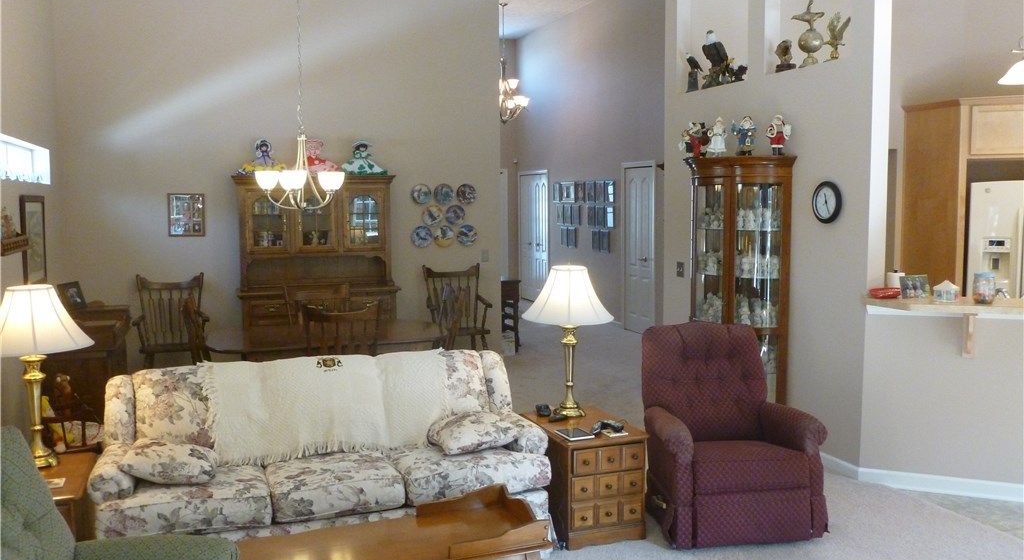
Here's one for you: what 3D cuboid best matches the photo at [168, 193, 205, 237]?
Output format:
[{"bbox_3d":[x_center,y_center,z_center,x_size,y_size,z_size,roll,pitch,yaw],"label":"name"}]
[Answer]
[{"bbox_3d":[-2.886,-0.577,7.349,0.295,0.375,0.030,-3,6,-20],"label":"photo"}]

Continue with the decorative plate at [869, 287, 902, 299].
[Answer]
[{"bbox_3d":[2.173,0.081,4.804,0.215,0.045,0.200,2,6,23],"label":"decorative plate"}]

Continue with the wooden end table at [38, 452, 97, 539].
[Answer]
[{"bbox_3d":[-1.982,1.083,3.483,0.420,0.497,0.620,-2,6,-19],"label":"wooden end table"}]

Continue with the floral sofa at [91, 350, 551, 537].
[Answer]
[{"bbox_3d":[-0.894,0.847,3.978,1.950,0.860,0.920,-2,5,-16],"label":"floral sofa"}]

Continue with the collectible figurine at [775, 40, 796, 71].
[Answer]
[{"bbox_3d":[1.829,-1.497,5.559,0.145,0.220,0.130,0,6,9],"label":"collectible figurine"}]

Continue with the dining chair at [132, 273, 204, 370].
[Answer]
[{"bbox_3d":[-2.886,0.489,7.056,0.610,1.060,0.580,-3,6,-20],"label":"dining chair"}]

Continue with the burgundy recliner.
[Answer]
[{"bbox_3d":[1.087,0.745,4.367,0.800,0.970,0.880,-1,6,-8],"label":"burgundy recliner"}]

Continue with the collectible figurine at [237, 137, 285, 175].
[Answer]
[{"bbox_3d":[-2.218,-1.094,7.334,0.453,0.355,0.140,-3,6,-20],"label":"collectible figurine"}]

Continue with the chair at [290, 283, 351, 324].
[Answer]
[{"bbox_3d":[-1.385,0.566,6.115,0.490,1.050,0.550,-3,6,-20],"label":"chair"}]

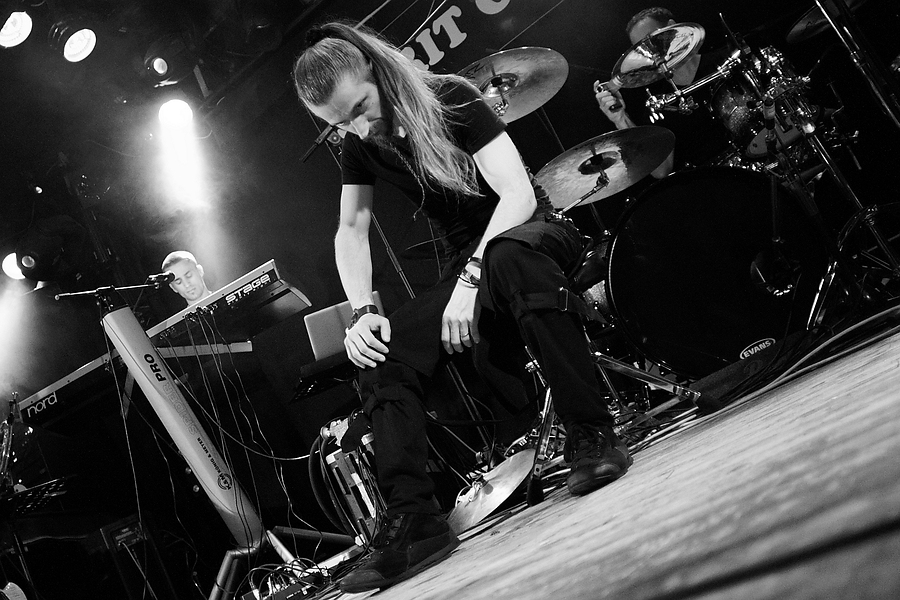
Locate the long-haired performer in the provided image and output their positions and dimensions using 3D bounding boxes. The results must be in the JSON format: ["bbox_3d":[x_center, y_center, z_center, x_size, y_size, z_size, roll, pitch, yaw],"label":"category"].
[{"bbox_3d":[0.006,-0.081,1.784,0.660,1.140,0.760,-31,-14,27],"label":"long-haired performer"}]

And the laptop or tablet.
[{"bbox_3d":[-0.422,0.157,3.086,0.335,0.215,0.280,-20,-13,-21],"label":"laptop or tablet"}]

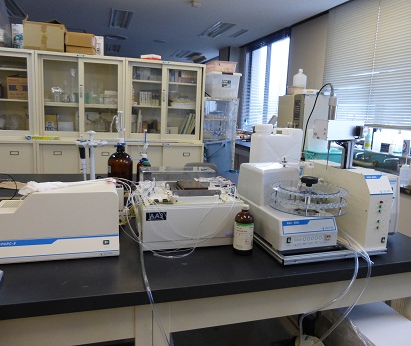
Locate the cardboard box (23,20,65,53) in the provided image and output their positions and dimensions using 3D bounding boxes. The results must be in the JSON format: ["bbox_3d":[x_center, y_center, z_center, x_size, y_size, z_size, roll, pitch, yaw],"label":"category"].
[{"bbox_3d":[-1.620,-1.347,3.518,0.367,0.255,0.300,-1,10,-18],"label":"cardboard box"}]

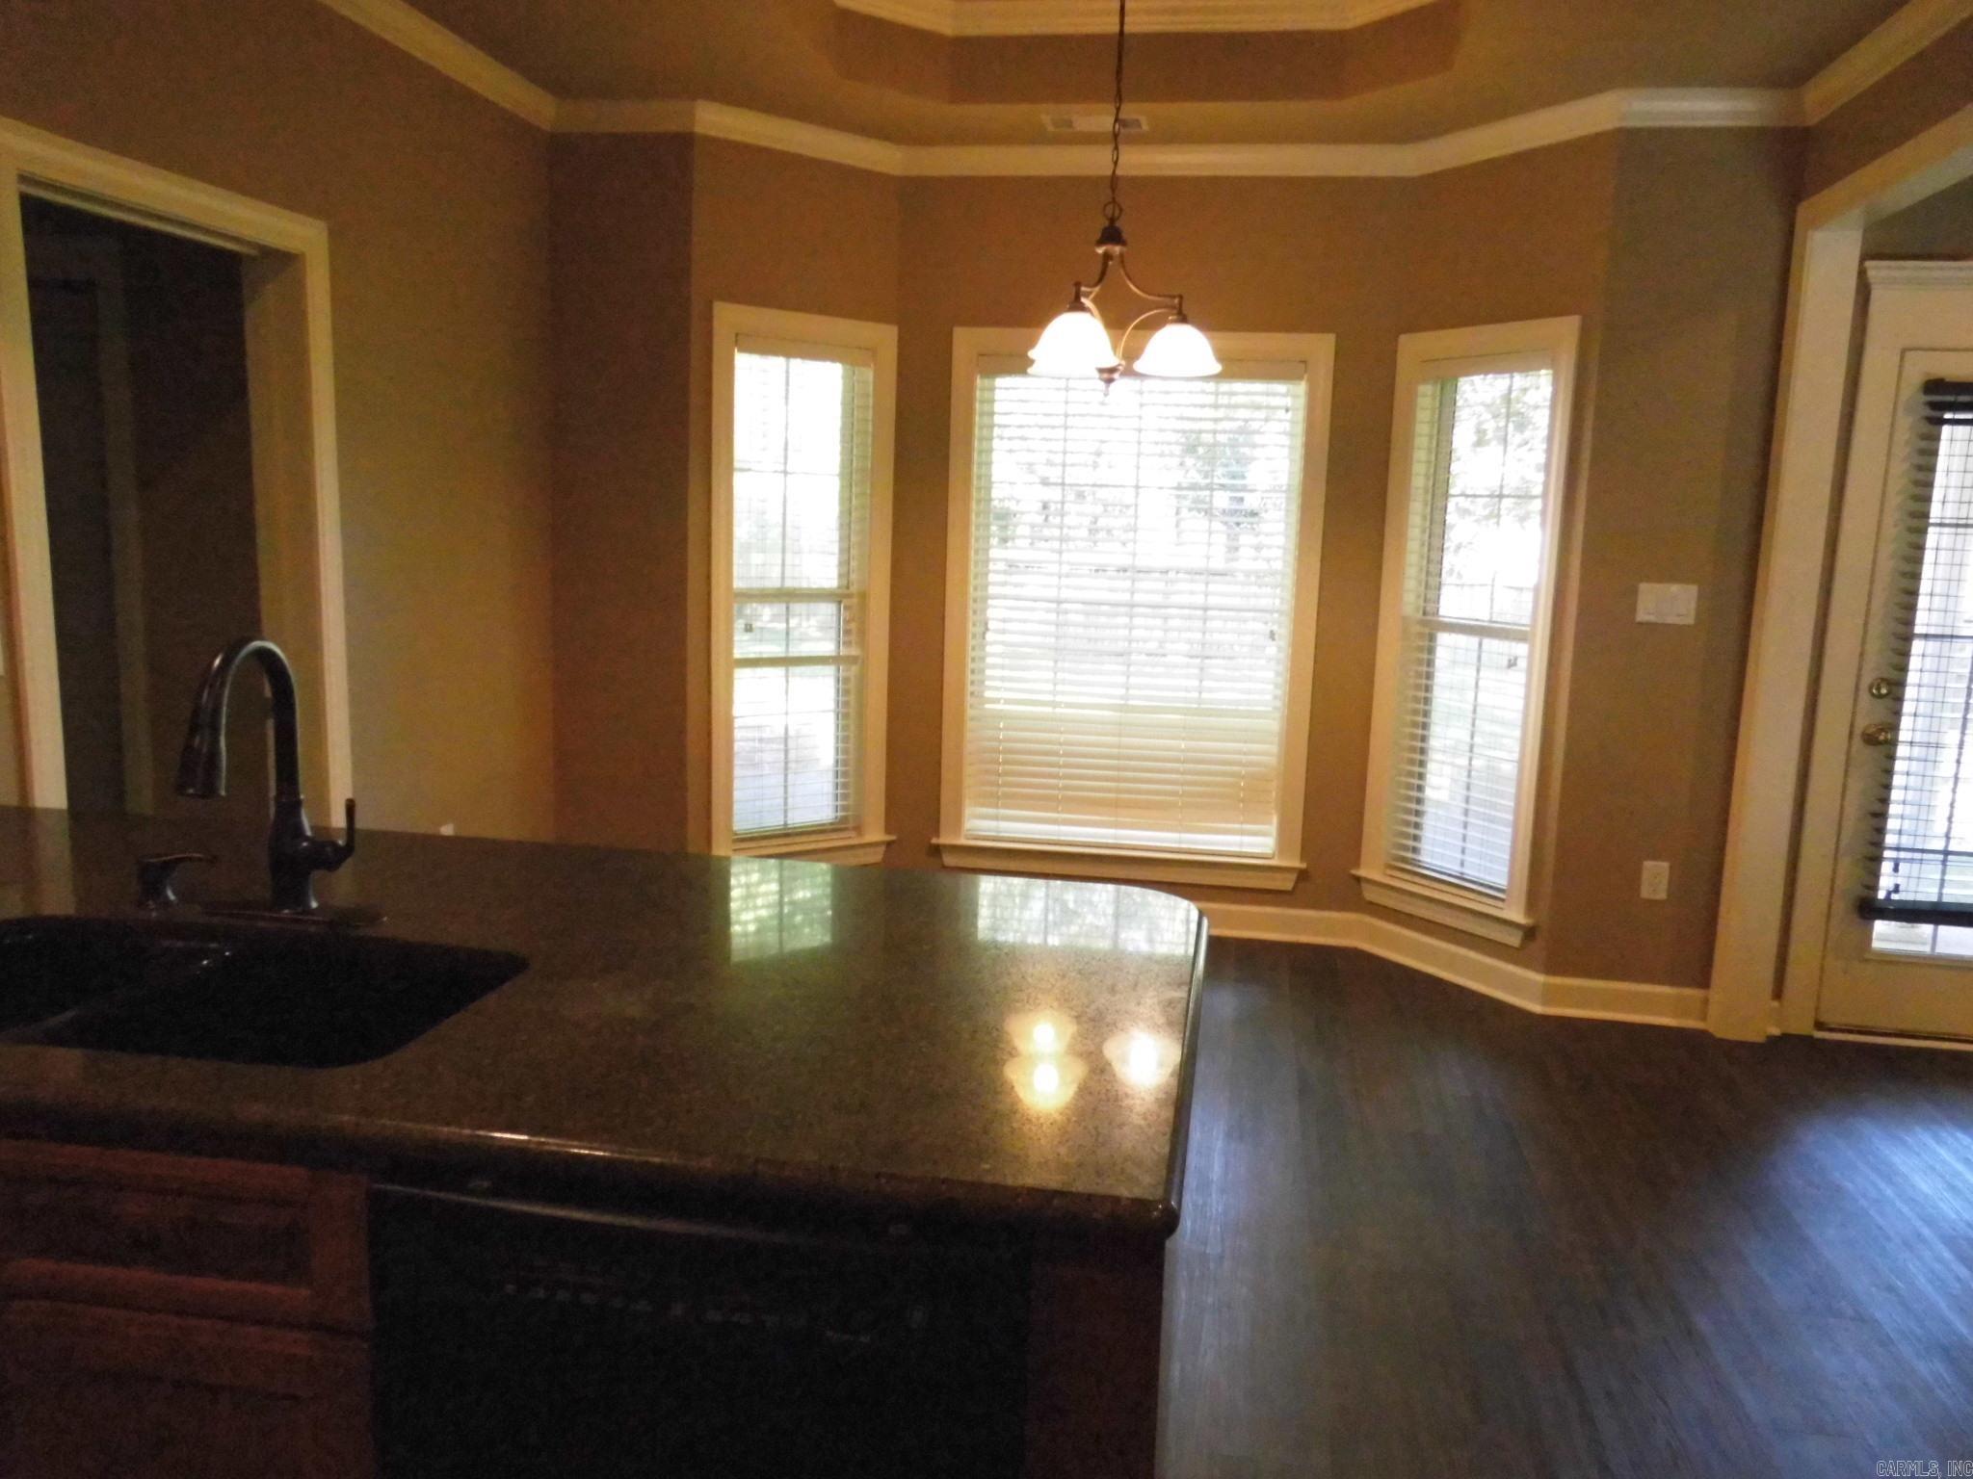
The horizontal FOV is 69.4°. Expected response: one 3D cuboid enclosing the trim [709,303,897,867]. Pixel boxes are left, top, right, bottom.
[{"bbox_3d":[-0.617,-0.477,4.959,0.777,1.933,0.100,-5,11,-39],"label":"trim"}]

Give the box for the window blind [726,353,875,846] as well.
[{"bbox_3d":[-0.645,-0.504,4.983,0.548,1.718,0.060,-5,11,-39],"label":"window blind"}]

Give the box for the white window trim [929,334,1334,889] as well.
[{"bbox_3d":[0.502,-0.454,5.047,1.355,1.926,0.100,3,9,9],"label":"white window trim"}]

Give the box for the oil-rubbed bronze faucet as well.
[{"bbox_3d":[-0.906,0.051,1.738,0.250,0.370,0.255,3,9,9],"label":"oil-rubbed bronze faucet"}]

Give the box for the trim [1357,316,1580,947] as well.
[{"bbox_3d":[1.542,-0.351,4.608,0.100,1.919,0.779,-3,10,-30],"label":"trim"}]

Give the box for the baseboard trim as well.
[{"bbox_3d":[1.499,0.739,4.765,1.655,0.119,0.436,6,10,26],"label":"baseboard trim"}]

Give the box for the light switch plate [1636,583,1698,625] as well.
[{"bbox_3d":[2.009,-0.399,4.201,0.164,0.116,0.010,3,9,9],"label":"light switch plate"}]

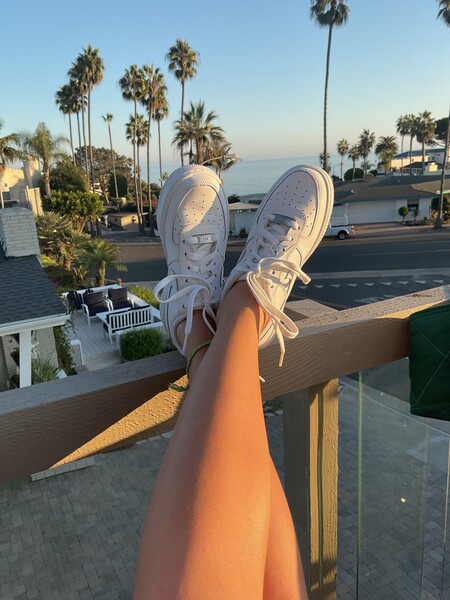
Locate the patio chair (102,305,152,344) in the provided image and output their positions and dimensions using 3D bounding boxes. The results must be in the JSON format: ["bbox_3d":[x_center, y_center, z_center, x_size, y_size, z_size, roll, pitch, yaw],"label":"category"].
[{"bbox_3d":[-2.872,0.677,14.701,1.220,0.860,0.700,-12,17,-28],"label":"patio chair"}]

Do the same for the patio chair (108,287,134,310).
[{"bbox_3d":[-3.351,0.094,16.158,0.720,0.850,0.800,-11,17,-25],"label":"patio chair"}]

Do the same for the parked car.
[{"bbox_3d":[7.911,-5.741,40.808,4.900,1.660,1.750,-4,15,-4],"label":"parked car"}]

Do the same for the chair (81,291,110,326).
[{"bbox_3d":[-4.031,0.236,15.779,0.720,0.850,0.800,-11,17,-25],"label":"chair"}]

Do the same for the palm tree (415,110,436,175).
[{"bbox_3d":[33.480,-26.176,84.369,3.467,10.610,3.467,-3,15,0],"label":"palm tree"}]

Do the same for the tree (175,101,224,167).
[{"bbox_3d":[-2.455,-14.103,53.776,5.172,13.529,5.172,-3,15,0],"label":"tree"}]

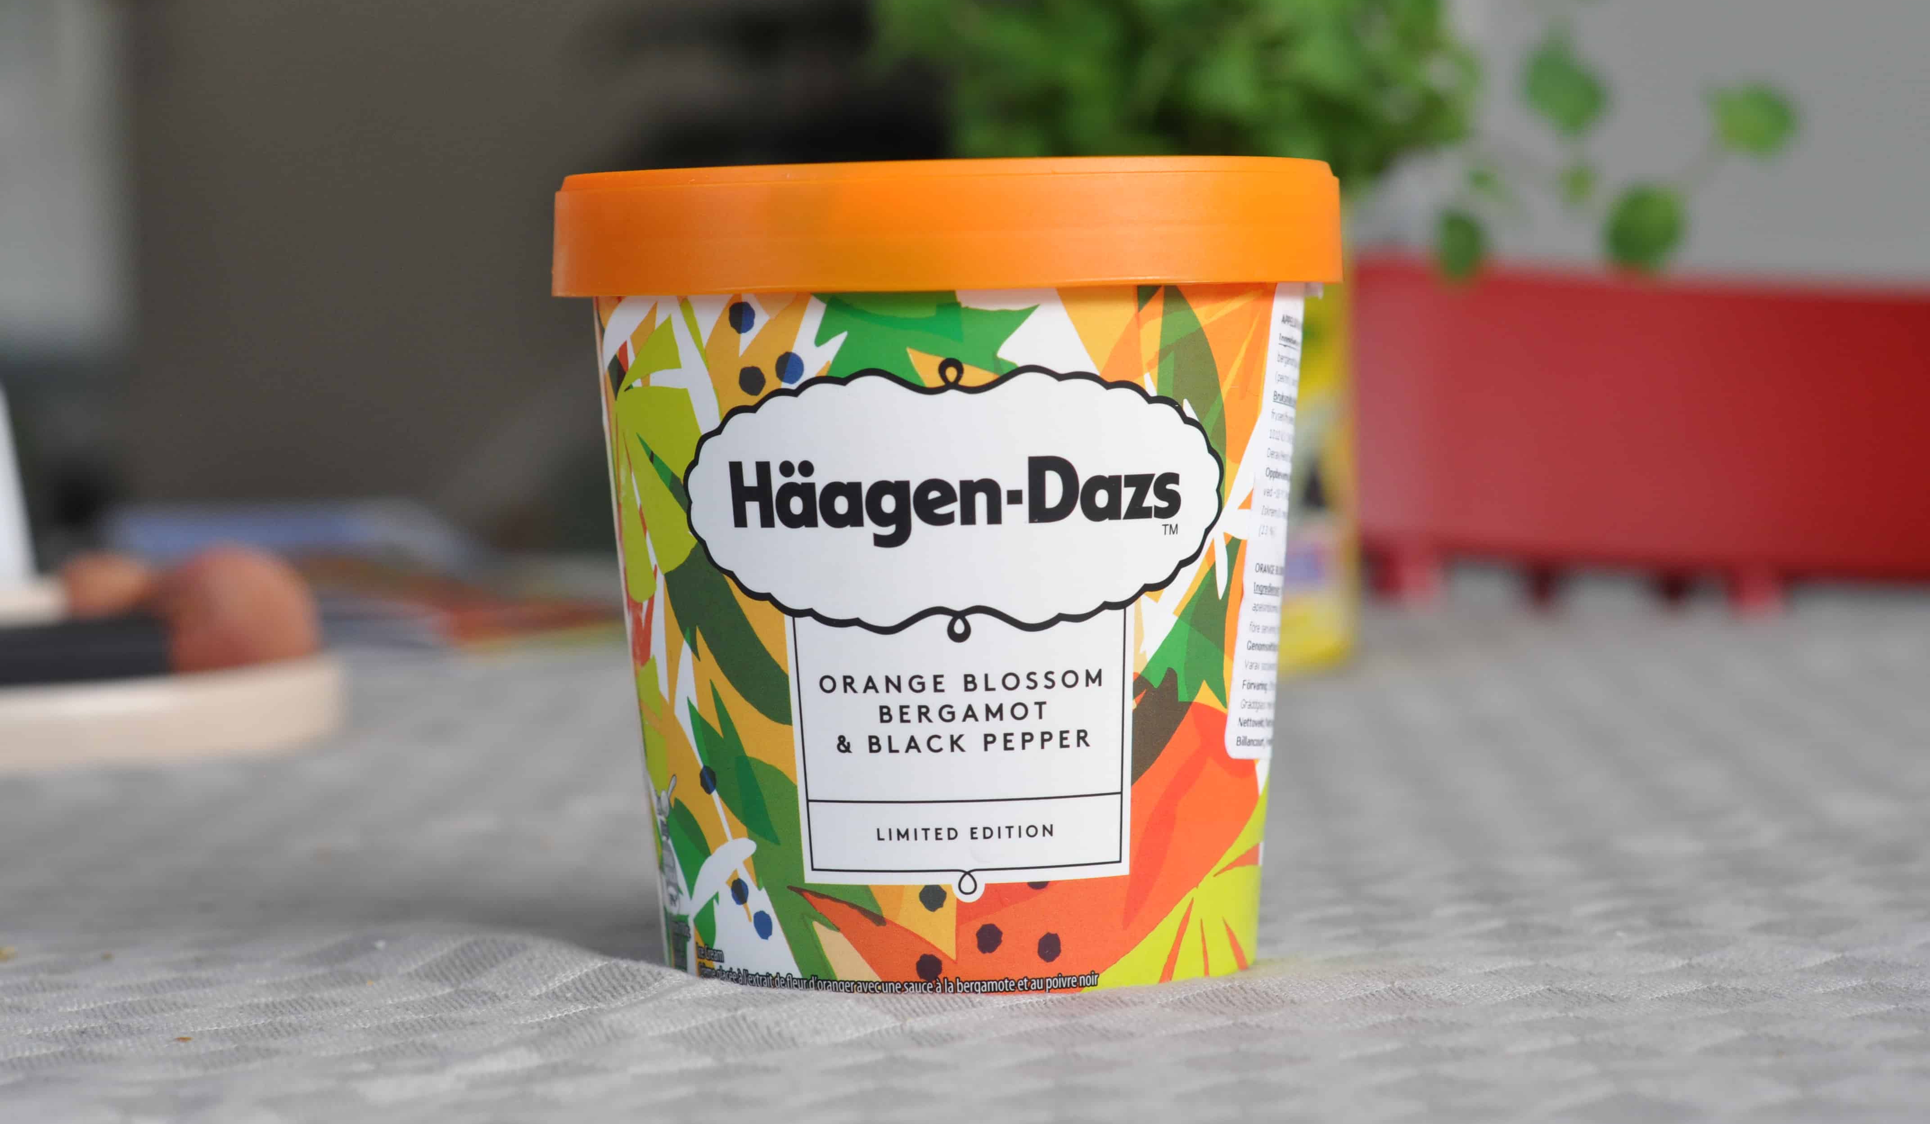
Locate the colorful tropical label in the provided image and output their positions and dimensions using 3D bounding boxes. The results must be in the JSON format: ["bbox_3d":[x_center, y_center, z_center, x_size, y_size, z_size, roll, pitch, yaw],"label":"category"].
[{"bbox_3d":[-0.001,0.007,0.503,0.088,0.083,0.088,-1,4,-2],"label":"colorful tropical label"}]

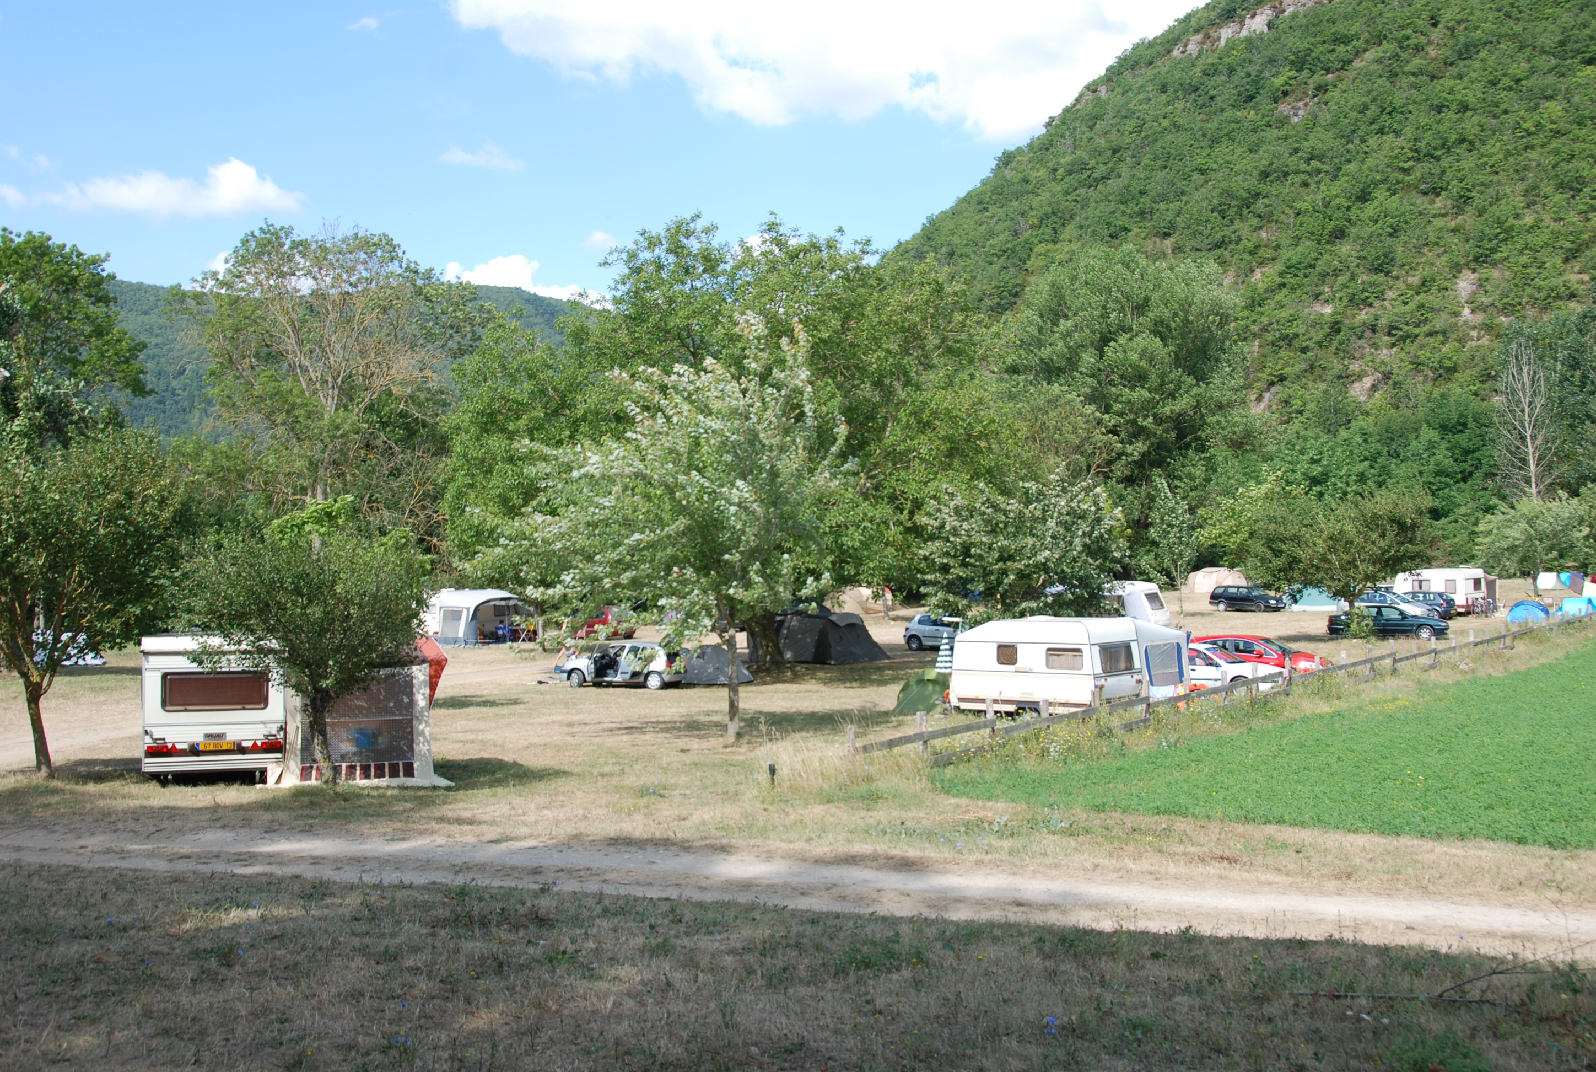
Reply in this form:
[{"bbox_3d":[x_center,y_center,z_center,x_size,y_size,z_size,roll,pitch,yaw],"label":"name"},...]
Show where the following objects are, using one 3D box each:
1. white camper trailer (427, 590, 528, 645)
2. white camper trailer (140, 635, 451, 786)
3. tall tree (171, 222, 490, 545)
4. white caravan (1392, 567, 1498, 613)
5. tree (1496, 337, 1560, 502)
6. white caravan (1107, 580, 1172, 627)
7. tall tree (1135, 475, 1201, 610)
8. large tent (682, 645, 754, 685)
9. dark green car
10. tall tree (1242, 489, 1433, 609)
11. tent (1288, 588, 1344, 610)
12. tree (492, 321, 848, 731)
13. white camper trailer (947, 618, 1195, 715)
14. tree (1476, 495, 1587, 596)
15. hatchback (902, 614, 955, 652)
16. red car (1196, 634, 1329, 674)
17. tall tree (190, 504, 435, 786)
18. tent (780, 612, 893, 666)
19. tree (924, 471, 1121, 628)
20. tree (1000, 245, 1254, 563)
[{"bbox_3d":[-14.007,3.550,69.500,4.800,2.450,4.100,1,-2,-33],"label":"white camper trailer"},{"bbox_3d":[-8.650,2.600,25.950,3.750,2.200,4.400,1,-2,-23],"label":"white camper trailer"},{"bbox_3d":[-24.885,-6.032,85.000,15.800,21.000,15.000,0,-1,0],"label":"tall tree"},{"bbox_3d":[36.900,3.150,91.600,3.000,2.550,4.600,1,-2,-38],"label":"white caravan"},{"bbox_3d":[65.500,-7.000,144.000,5.800,21.000,5.600,-1,-2,24],"label":"tree"},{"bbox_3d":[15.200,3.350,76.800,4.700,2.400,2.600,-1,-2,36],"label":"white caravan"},{"bbox_3d":[20.300,0.550,88.000,3.600,7.800,3.500,0,-2,13],"label":"tall tree"},{"bbox_3d":[-2.608,4.052,50.300,2.700,1.270,2.200,0,-1,-10],"label":"large tent"},{"bbox_3d":[23.948,3.537,64.800,4.550,1.410,1.760,-1,-2,24],"label":"dark green car"},{"bbox_3d":[20.800,1.000,61.700,7.200,5.600,6.800,-1,-2,19],"label":"tall tree"},{"bbox_3d":[29.713,3.554,91.500,3.500,1.650,2.800,0,-1,10],"label":"tent"},{"bbox_3d":[-2.444,-0.183,29.300,6.500,7.700,6.100,0,-1,0],"label":"tree"},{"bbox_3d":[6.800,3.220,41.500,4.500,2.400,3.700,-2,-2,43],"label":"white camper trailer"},{"bbox_3d":[53.200,0.700,116.000,7.900,7.400,7.600,-1,-2,25],"label":"tree"},{"bbox_3d":[6.047,3.765,62.300,3.900,1.440,1.660,0,-2,12],"label":"hatchback"},{"bbox_3d":[13.154,3.668,46.800,4.600,1.540,1.830,-1,-2,28],"label":"red car"},{"bbox_3d":[-7.100,1.530,23.300,3.500,4.150,3.400,1,-2,-17],"label":"tall tree"},{"bbox_3d":[1.278,3.699,57.500,4.000,1.870,3.000,0,-2,-15],"label":"tent"},{"bbox_3d":[6.825,1.324,48.500,6.200,6.450,5.900,0,-1,0],"label":"tree"},{"bbox_3d":[23.400,-7.800,113.000,17.300,24.500,16.000,0,-2,12],"label":"tree"}]

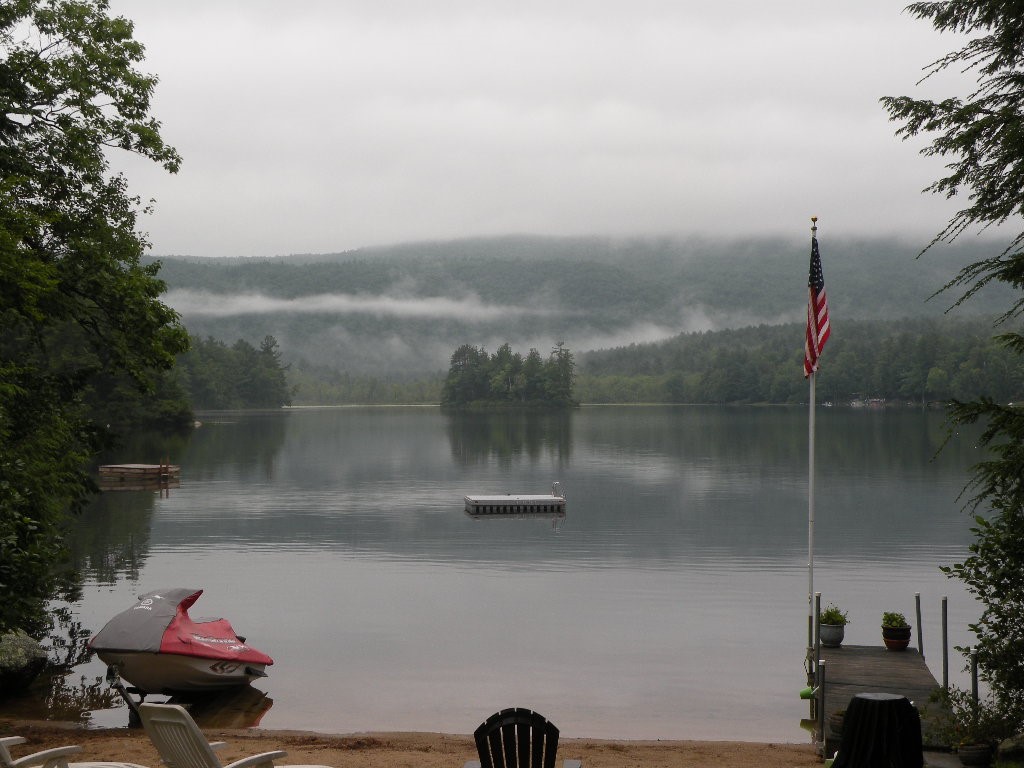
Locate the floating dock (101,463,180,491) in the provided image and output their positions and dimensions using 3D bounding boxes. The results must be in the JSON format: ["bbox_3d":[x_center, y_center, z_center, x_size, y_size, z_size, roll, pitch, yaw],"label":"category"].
[{"bbox_3d":[-15.557,3.702,69.228,2.420,0.500,2.420,0,0,25],"label":"floating dock"}]

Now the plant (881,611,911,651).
[{"bbox_3d":[4.736,3.034,20.409,0.351,0.480,0.351,0,0,0],"label":"plant"}]

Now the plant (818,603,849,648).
[{"bbox_3d":[3.991,3.002,20.649,0.386,0.555,0.386,0,0,0],"label":"plant"}]

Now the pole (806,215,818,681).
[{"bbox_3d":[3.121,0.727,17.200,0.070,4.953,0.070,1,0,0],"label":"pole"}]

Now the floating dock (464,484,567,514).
[{"bbox_3d":[0.084,3.394,49.504,2.750,0.840,2.650,0,0,-6],"label":"floating dock"}]

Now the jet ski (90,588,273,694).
[{"bbox_3d":[-3.898,2.993,18.946,1.140,1.150,2.850,0,-6,33],"label":"jet ski"}]

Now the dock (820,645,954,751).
[{"bbox_3d":[3.865,3.253,17.442,1.220,0.170,6.400,0,-2,10],"label":"dock"}]

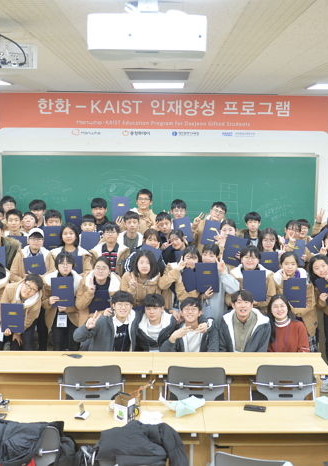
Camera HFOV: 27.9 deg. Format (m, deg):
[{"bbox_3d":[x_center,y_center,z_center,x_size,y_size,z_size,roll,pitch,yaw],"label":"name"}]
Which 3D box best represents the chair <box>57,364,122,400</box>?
[{"bbox_3d":[-0.576,1.370,5.283,0.510,0.810,0.530,0,8,0],"label":"chair"}]

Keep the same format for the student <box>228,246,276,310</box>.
[{"bbox_3d":[0.915,0.842,6.833,0.500,1.440,0.440,0,8,0],"label":"student"}]

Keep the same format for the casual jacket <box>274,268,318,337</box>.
[{"bbox_3d":[1.357,0.735,6.818,0.480,0.700,0.380,1,8,5],"label":"casual jacket"}]

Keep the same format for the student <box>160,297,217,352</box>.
[{"bbox_3d":[0.227,1.111,6.114,0.540,1.100,0.580,0,8,0],"label":"student"}]

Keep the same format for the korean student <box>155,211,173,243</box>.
[{"bbox_3d":[0.001,0.633,7.340,0.460,1.740,0.350,0,7,0],"label":"korean student"}]

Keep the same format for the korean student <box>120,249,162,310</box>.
[{"bbox_3d":[-0.223,0.855,6.456,0.450,1.417,0.450,1,7,-1],"label":"korean student"}]

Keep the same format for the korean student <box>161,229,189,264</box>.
[{"bbox_3d":[0.115,0.765,6.903,0.450,1.590,0.380,0,7,0],"label":"korean student"}]

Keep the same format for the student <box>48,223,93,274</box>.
[{"bbox_3d":[-1.042,0.676,7.367,0.480,1.600,0.360,0,8,-3],"label":"student"}]

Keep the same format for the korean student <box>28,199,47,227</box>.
[{"bbox_3d":[-1.559,0.468,8.146,0.480,1.730,0.340,0,8,-5],"label":"korean student"}]

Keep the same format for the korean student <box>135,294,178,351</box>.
[{"bbox_3d":[-0.078,1.114,5.940,0.470,1.140,0.480,0,7,0],"label":"korean student"}]

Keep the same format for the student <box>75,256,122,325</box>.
[{"bbox_3d":[-0.648,0.887,6.541,0.470,1.322,0.500,0,7,-3],"label":"student"}]

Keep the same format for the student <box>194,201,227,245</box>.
[{"bbox_3d":[0.596,0.489,8.278,0.500,1.720,0.400,1,7,3],"label":"student"}]

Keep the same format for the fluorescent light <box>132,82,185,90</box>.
[{"bbox_3d":[-0.060,-1.751,7.892,0.600,0.070,0.620,0,7,0],"label":"fluorescent light"}]

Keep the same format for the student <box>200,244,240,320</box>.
[{"bbox_3d":[0.545,0.858,6.562,0.460,1.500,0.400,0,7,0],"label":"student"}]

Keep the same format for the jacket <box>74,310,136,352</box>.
[{"bbox_3d":[-0.544,0.943,6.150,0.580,0.580,0.420,0,7,-4],"label":"jacket"}]

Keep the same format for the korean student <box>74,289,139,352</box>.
[{"bbox_3d":[-0.536,1.072,6.166,0.580,1.120,0.620,0,7,-3],"label":"korean student"}]

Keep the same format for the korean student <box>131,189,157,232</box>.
[{"bbox_3d":[-0.250,0.340,7.904,0.470,1.738,0.340,1,7,-1],"label":"korean student"}]

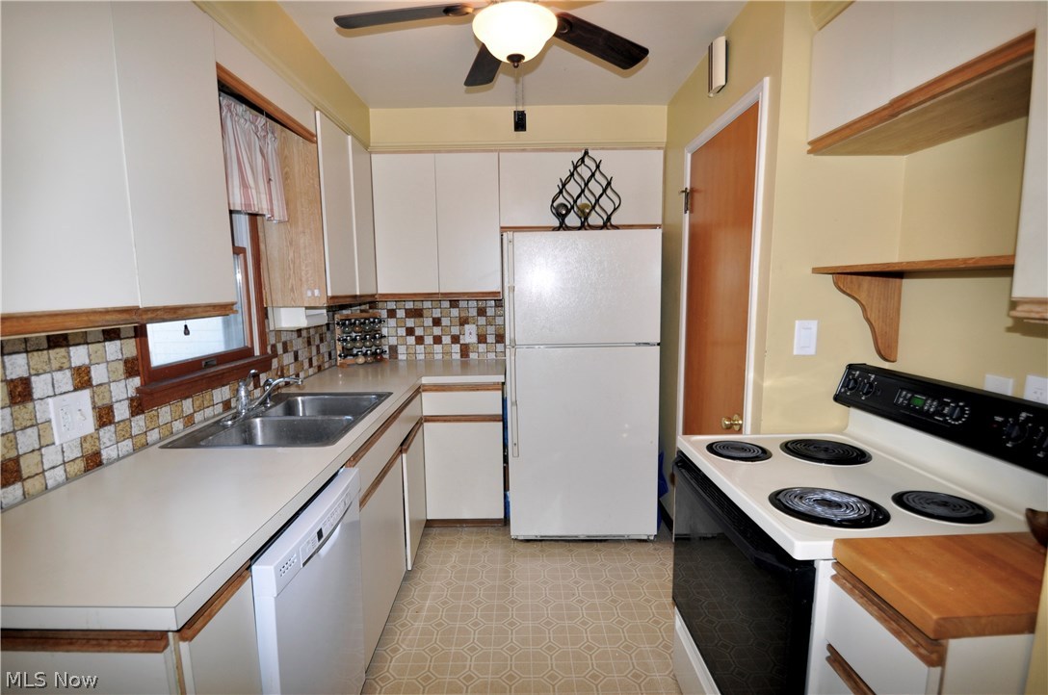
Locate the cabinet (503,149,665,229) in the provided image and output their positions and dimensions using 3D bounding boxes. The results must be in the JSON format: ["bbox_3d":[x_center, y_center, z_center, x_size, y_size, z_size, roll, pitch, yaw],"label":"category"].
[{"bbox_3d":[0.353,-0.989,3.090,1.010,0.450,0.030,-1,7,0],"label":"cabinet"}]

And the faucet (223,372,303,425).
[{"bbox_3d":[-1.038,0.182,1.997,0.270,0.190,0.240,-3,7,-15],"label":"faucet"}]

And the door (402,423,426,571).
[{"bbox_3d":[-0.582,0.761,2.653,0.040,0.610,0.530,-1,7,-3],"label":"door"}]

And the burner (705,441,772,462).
[{"bbox_3d":[0.662,0.322,1.530,0.195,0.025,0.195,-1,7,-1],"label":"burner"}]

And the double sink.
[{"bbox_3d":[-0.910,0.357,2.015,0.550,0.180,0.840,-1,7,-1],"label":"double sink"}]

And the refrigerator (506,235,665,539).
[{"bbox_3d":[0.310,0.195,3.022,0.815,1.690,0.780,-1,7,0],"label":"refrigerator"}]

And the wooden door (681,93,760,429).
[{"bbox_3d":[0.856,0.108,2.208,0.040,2.055,0.700,-1,7,-1],"label":"wooden door"}]

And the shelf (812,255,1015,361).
[{"bbox_3d":[1.130,-0.070,1.332,0.294,0.317,0.730,-1,7,-1],"label":"shelf"}]

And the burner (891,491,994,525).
[{"bbox_3d":[1.020,0.387,1.207,0.190,0.025,0.190,-1,7,0],"label":"burner"}]

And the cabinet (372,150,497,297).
[{"bbox_3d":[-0.542,-0.778,3.252,0.785,0.885,0.310,-1,7,0],"label":"cabinet"}]

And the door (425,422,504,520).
[{"bbox_3d":[-0.351,0.730,2.920,0.455,0.585,0.025,-1,7,0],"label":"door"}]

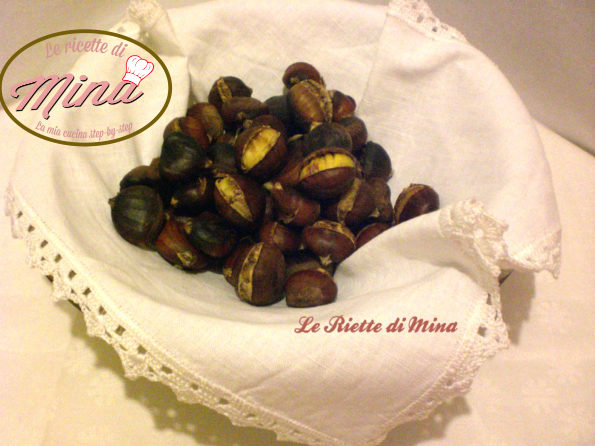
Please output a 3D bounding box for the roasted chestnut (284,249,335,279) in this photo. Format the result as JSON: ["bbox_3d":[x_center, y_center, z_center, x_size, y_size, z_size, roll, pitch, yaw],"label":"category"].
[{"bbox_3d":[0.008,0.029,0.422,0.033,0.028,0.029,0,44,0],"label":"roasted chestnut"}]

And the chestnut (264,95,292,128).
[{"bbox_3d":[-0.012,-0.080,0.480,0.031,0.028,0.028,0,42,0],"label":"chestnut"}]

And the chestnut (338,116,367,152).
[{"bbox_3d":[0.038,-0.063,0.474,0.030,0.027,0.029,0,44,0],"label":"chestnut"}]

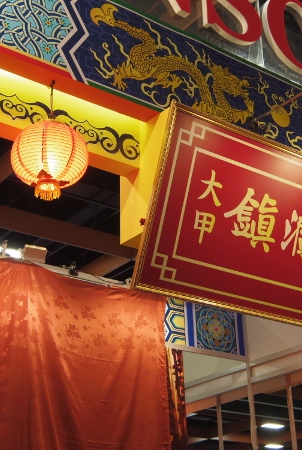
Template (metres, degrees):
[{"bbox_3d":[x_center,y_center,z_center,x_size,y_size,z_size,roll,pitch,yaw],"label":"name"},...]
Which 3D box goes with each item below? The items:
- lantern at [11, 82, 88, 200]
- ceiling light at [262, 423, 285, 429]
[{"bbox_3d":[-0.439,-0.378,3.567,0.340,0.600,0.340,-1,-24,-1],"label":"lantern"},{"bbox_3d":[5.992,9.802,39.874,1.250,0.100,0.600,15,-29,-33],"label":"ceiling light"}]

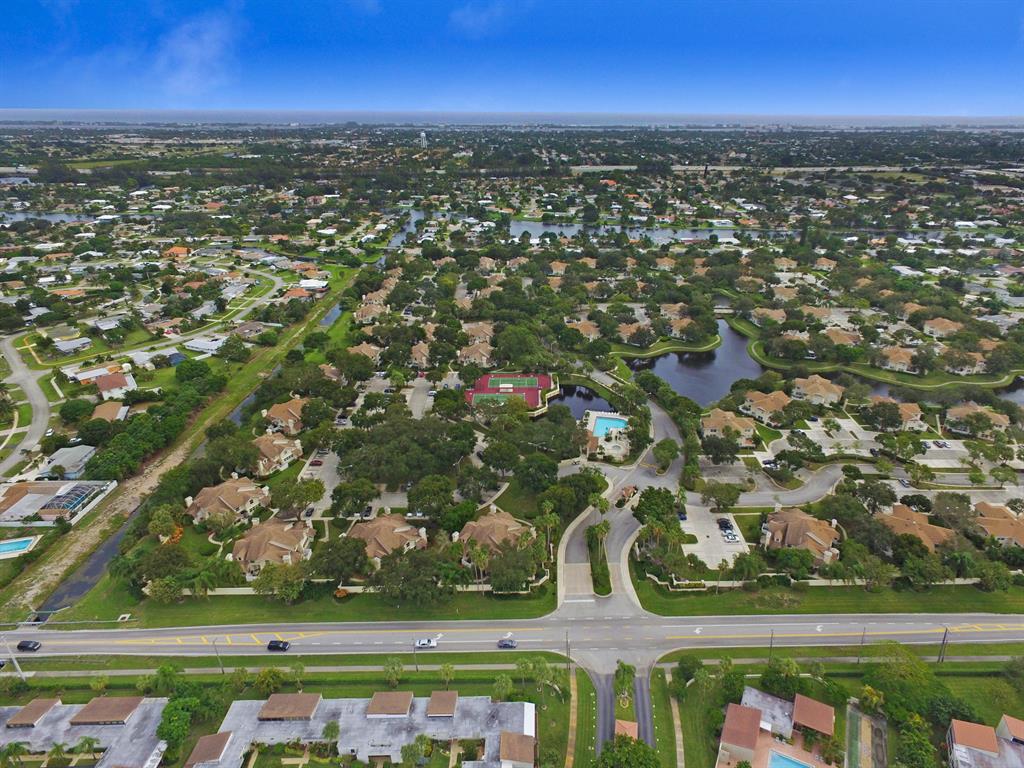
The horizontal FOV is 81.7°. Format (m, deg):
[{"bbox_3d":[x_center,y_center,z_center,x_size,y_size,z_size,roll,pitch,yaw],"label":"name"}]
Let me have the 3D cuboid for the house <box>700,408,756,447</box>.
[{"bbox_3d":[86.603,17.209,237.775,21.500,8.300,18.000,0,25,0],"label":"house"}]

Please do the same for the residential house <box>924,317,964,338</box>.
[{"bbox_3d":[255.199,-33.521,349.503,20.500,8.300,17.500,14,28,27],"label":"residential house"}]

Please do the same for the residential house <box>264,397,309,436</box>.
[{"bbox_3d":[-90.880,12.490,246.820,18.500,7.800,18.500,16,29,30],"label":"residential house"}]

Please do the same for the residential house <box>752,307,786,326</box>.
[{"bbox_3d":[160.201,-41.416,364.911,19.500,8.300,16.500,5,25,9],"label":"residential house"}]

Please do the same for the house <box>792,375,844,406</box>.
[{"bbox_3d":[140.690,2.130,272.020,19.500,7.800,18.000,20,31,36],"label":"house"}]

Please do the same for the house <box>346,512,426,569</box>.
[{"bbox_3d":[-38.080,45.970,175.670,19.000,7.800,19.000,21,32,36],"label":"house"}]

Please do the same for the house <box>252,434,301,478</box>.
[{"bbox_3d":[-90.450,24.950,220.080,18.500,7.800,18.500,15,29,29],"label":"house"}]

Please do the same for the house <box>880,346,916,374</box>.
[{"bbox_3d":[200.290,-13.700,306.730,18.500,7.800,18.500,17,30,31],"label":"house"}]

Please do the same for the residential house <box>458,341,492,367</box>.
[{"bbox_3d":[-16.910,-15.720,308.270,18.500,7.800,18.500,15,29,28],"label":"residential house"}]

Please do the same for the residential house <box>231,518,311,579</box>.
[{"bbox_3d":[-69.393,46.916,171.413,21.500,8.300,20.000,2,25,3],"label":"residential house"}]

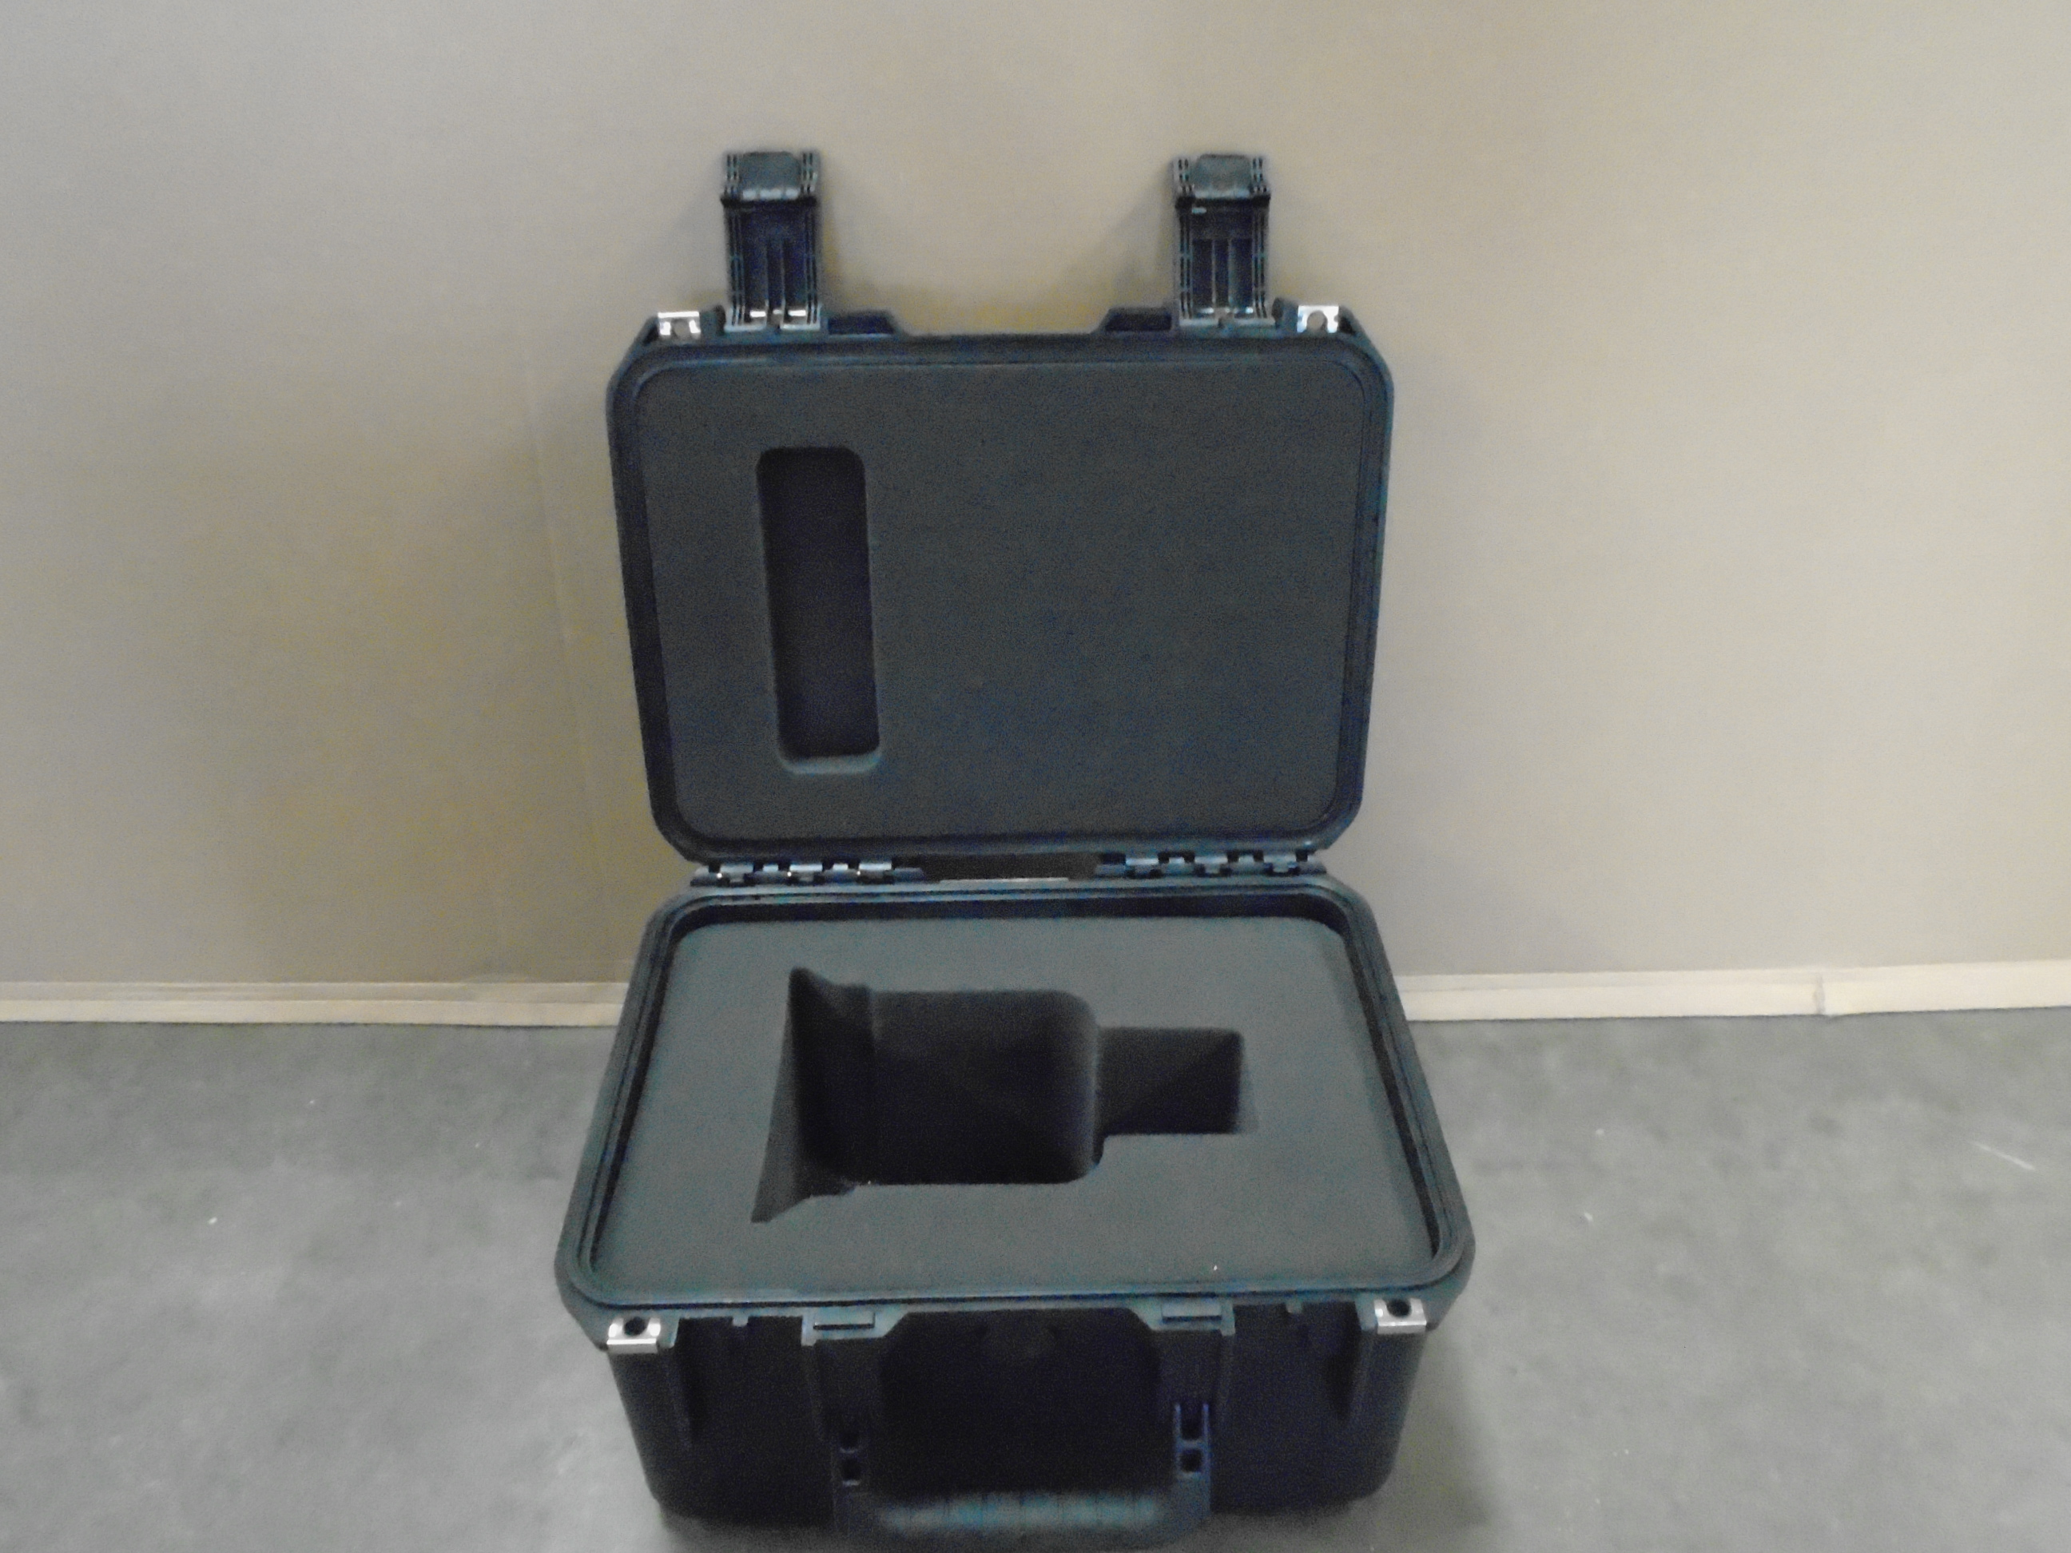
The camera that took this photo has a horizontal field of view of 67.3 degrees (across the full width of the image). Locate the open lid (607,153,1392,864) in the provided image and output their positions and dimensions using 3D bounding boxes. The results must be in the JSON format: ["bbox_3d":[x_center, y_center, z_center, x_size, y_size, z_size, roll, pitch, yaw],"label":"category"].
[{"bbox_3d":[-0.018,-0.144,0.889,0.424,0.400,0.058,-1,24,-1],"label":"open lid"}]

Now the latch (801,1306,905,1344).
[{"bbox_3d":[-0.081,0.245,0.693,0.045,0.012,0.015,-1,35,-1],"label":"latch"}]

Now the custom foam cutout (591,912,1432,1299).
[{"bbox_3d":[-0.012,0.226,0.868,0.385,0.160,0.267,-1,35,-1],"label":"custom foam cutout"}]

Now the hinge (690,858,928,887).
[{"bbox_3d":[-0.138,0.059,0.947,0.139,0.016,0.017,-1,35,-1],"label":"hinge"}]

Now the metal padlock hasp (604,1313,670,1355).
[{"bbox_3d":[-0.178,0.248,0.690,0.025,0.013,0.014,-1,35,-1],"label":"metal padlock hasp"}]

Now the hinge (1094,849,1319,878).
[{"bbox_3d":[0.107,0.055,0.952,0.137,0.016,0.017,-1,35,-1],"label":"hinge"}]

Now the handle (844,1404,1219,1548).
[{"bbox_3d":[-0.006,0.337,0.755,0.179,0.093,0.028,-1,35,-1],"label":"handle"}]

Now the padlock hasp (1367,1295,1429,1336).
[{"bbox_3d":[0.163,0.241,0.699,0.025,0.013,0.014,-1,35,-1],"label":"padlock hasp"}]

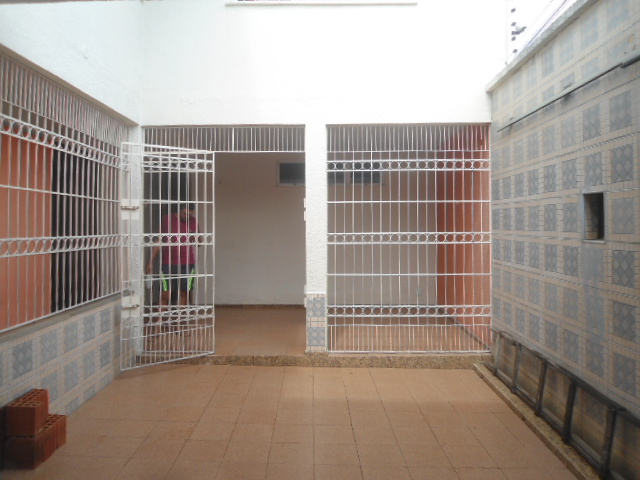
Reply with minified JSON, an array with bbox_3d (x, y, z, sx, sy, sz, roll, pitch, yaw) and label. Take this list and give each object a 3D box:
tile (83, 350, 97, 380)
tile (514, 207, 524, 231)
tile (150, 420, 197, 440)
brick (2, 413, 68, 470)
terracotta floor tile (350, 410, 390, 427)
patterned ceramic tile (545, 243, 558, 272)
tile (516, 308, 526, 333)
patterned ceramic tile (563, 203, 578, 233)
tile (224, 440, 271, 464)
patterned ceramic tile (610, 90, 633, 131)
[{"bbox_3d":[-1.995,1.075,4.150,0.010,0.205,0.205,0,2,-1],"label":"tile"},{"bbox_3d":[1.929,-0.204,4.630,0.010,0.218,0.218,0,2,1],"label":"tile"},{"bbox_3d":[-1.101,1.425,3.588,0.300,0.010,0.300,0,1,-1],"label":"tile"},{"bbox_3d":[-1.818,1.297,3.084,0.185,0.195,0.335,0,2,0],"label":"brick"},{"bbox_3d":[0.405,1.445,3.874,0.300,0.010,0.300,0,2,-1],"label":"terracotta floor tile"},{"bbox_3d":[1.883,0.150,3.910,0.010,0.213,0.213,0,2,1],"label":"patterned ceramic tile"},{"bbox_3d":[1.864,0.746,4.451,0.012,0.207,0.210,-1,2,1],"label":"tile"},{"bbox_3d":[1.911,-0.166,3.656,0.010,0.218,0.218,0,2,1],"label":"patterned ceramic tile"},{"bbox_3d":[-0.479,1.413,3.201,0.295,0.010,0.295,1,2,-1],"label":"tile"},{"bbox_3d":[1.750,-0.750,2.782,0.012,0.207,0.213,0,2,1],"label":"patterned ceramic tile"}]

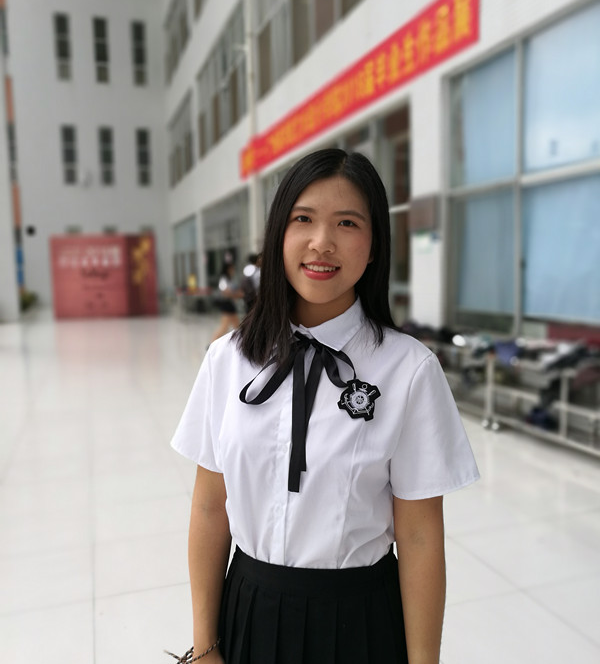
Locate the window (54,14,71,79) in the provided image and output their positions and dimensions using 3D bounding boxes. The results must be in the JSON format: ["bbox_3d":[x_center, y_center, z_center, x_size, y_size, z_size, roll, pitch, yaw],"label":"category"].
[{"bbox_3d":[-10.775,-12.948,28.423,0.607,2.881,0.120,-3,6,-19],"label":"window"}]

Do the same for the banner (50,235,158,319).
[{"bbox_3d":[-6.418,-1.832,20.686,3.267,2.798,0.400,-3,6,-19],"label":"banner"}]

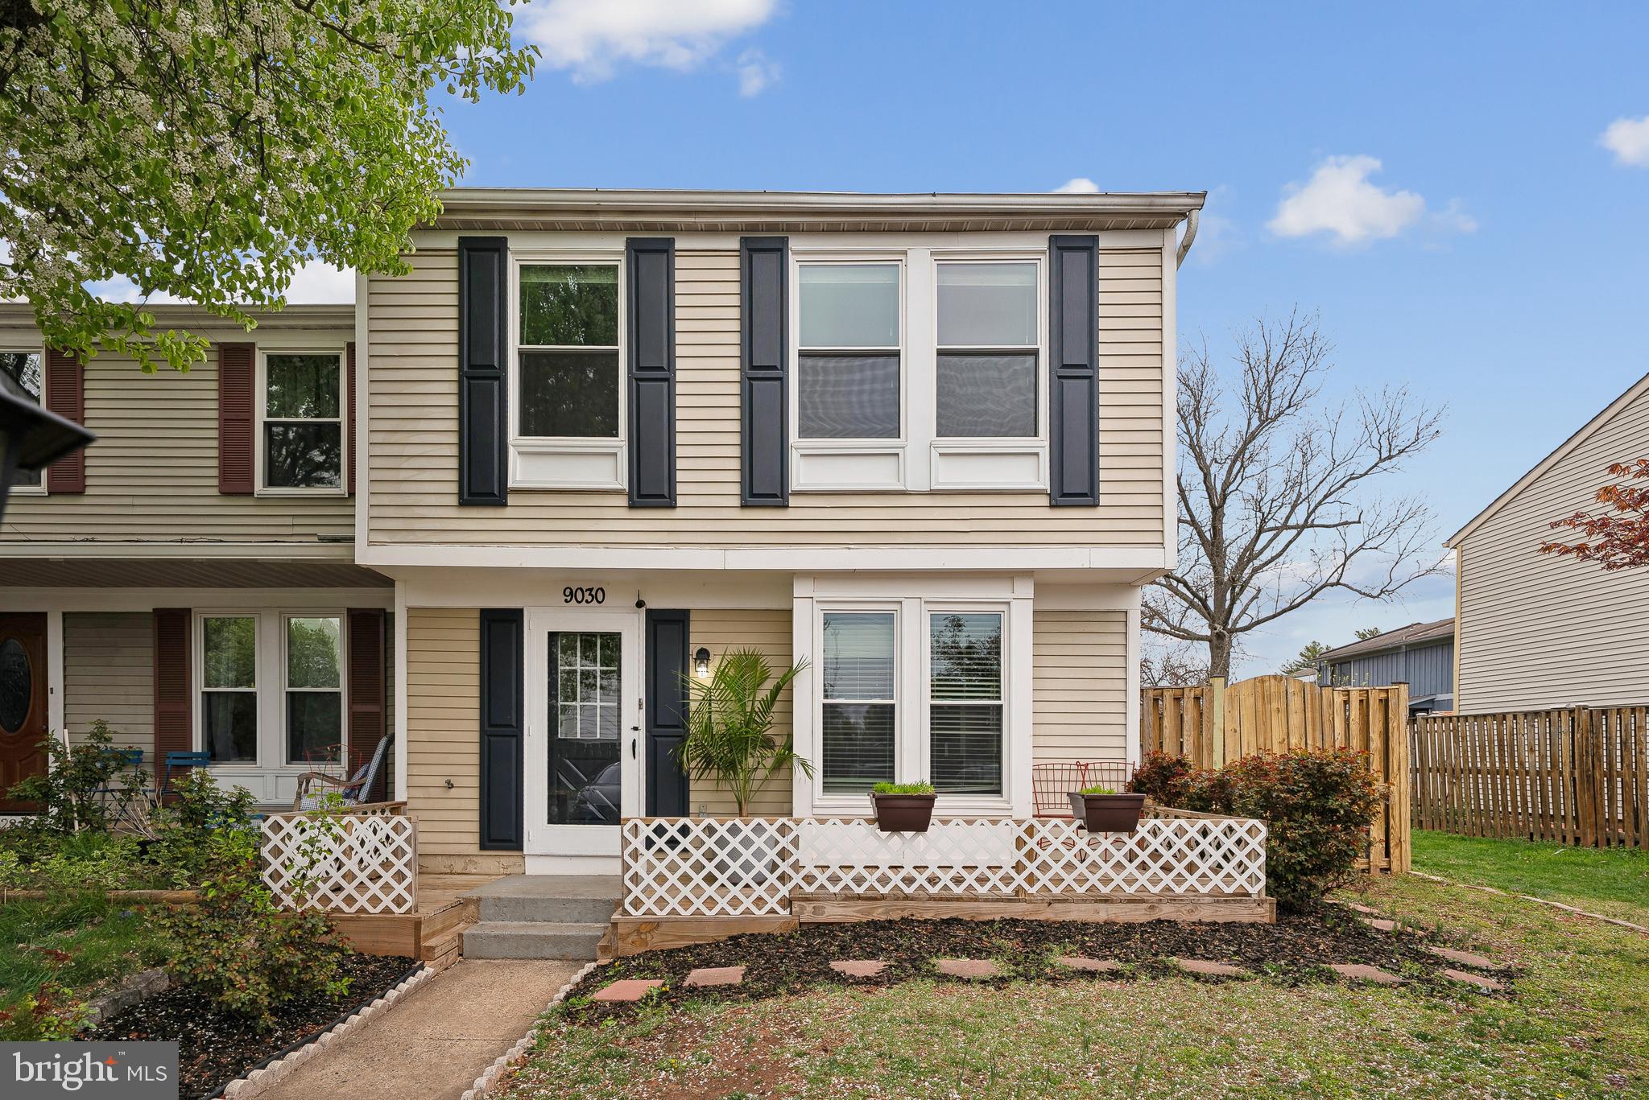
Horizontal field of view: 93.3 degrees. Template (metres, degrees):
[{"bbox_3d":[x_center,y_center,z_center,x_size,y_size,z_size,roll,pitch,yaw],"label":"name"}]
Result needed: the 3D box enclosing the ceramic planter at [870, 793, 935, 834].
[{"bbox_3d":[0.562,1.849,5.480,0.435,0.260,0.300,0,-2,0],"label":"ceramic planter"}]

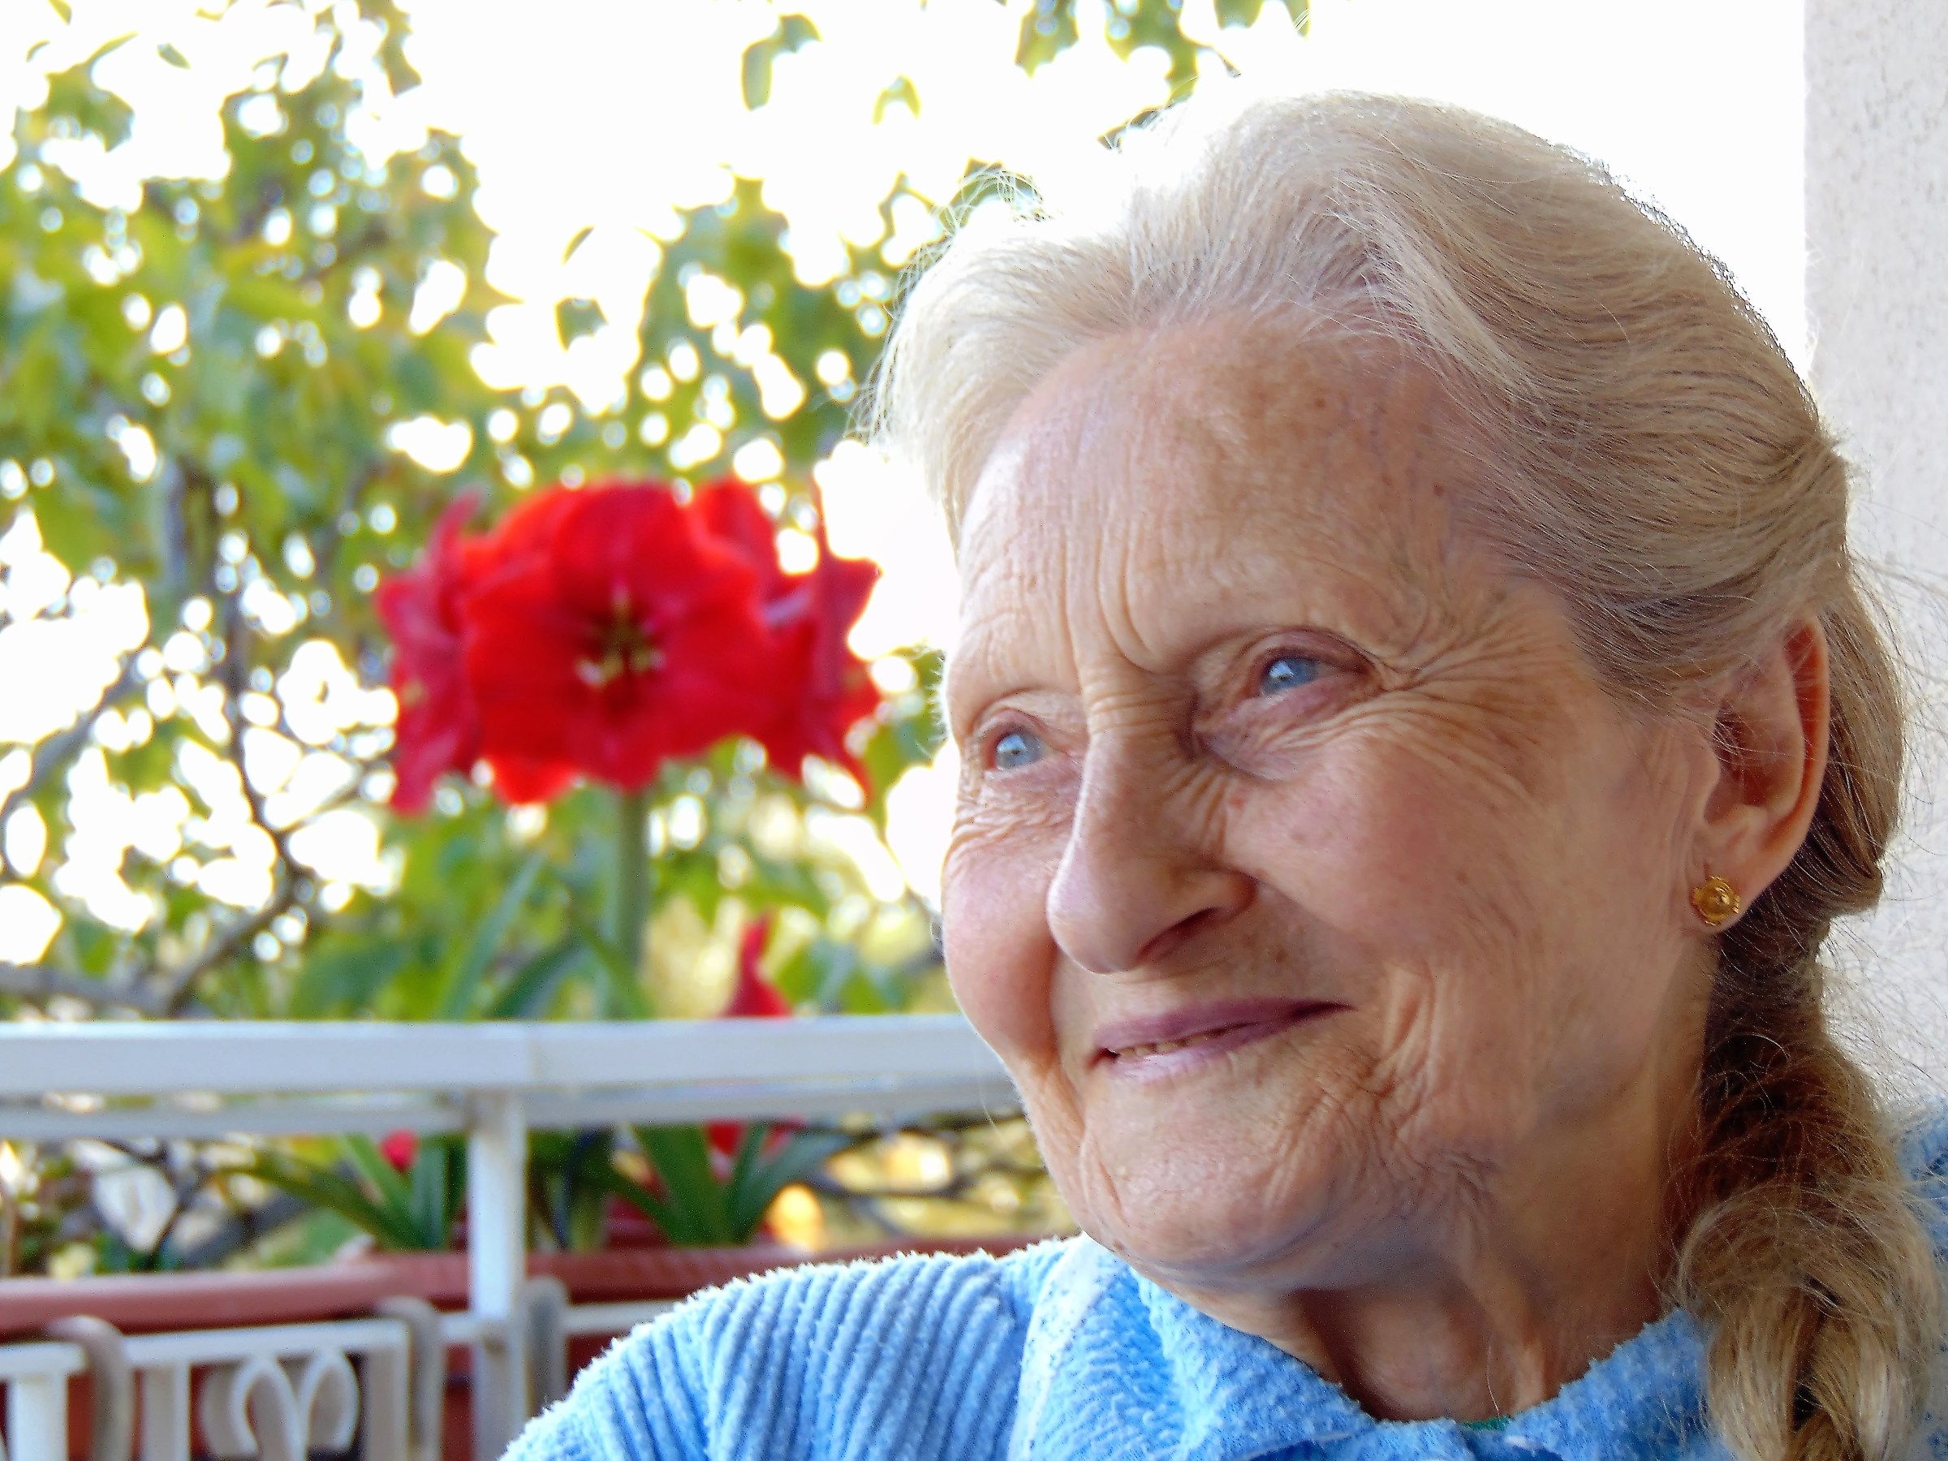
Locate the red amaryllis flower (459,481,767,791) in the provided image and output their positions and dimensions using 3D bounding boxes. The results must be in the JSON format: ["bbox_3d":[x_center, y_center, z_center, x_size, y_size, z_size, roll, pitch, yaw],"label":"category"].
[{"bbox_3d":[-0.189,-0.049,3.910,0.162,0.163,0.110,0,-2,-2],"label":"red amaryllis flower"}]

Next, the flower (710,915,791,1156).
[{"bbox_3d":[-0.118,0.165,4.000,0.065,0.130,0.120,0,-2,-6],"label":"flower"}]

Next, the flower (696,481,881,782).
[{"bbox_3d":[-0.102,-0.051,3.980,0.110,0.161,0.160,0,-2,-12],"label":"flower"}]

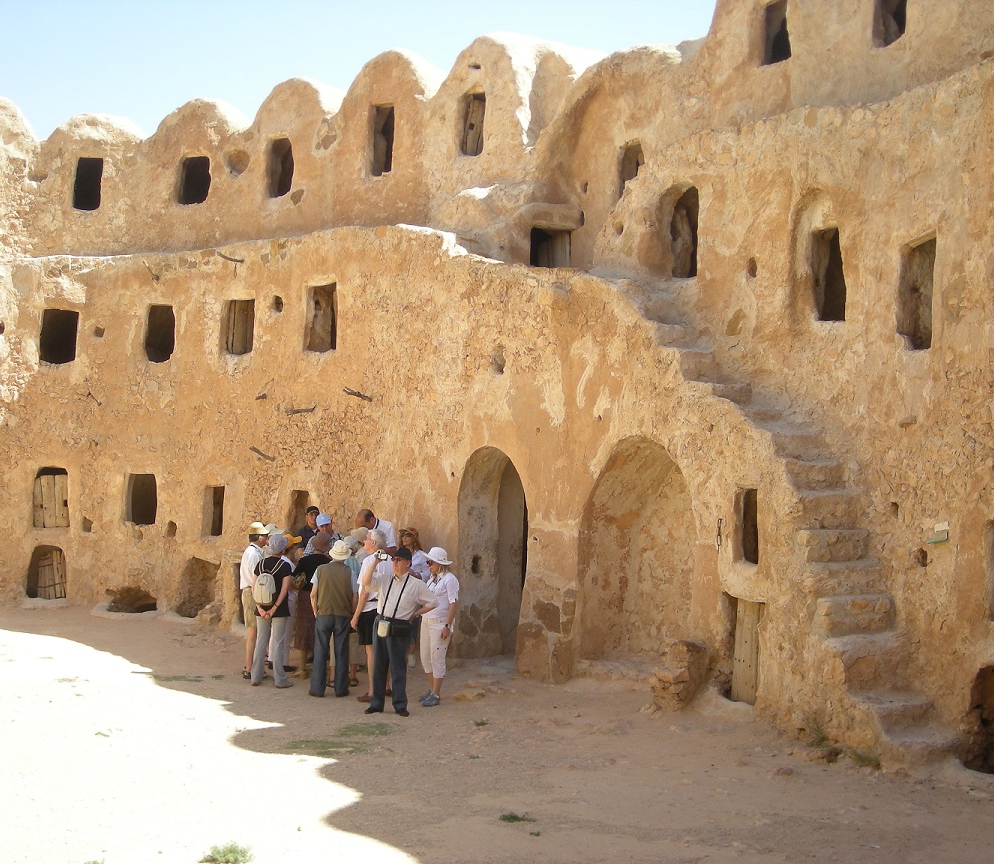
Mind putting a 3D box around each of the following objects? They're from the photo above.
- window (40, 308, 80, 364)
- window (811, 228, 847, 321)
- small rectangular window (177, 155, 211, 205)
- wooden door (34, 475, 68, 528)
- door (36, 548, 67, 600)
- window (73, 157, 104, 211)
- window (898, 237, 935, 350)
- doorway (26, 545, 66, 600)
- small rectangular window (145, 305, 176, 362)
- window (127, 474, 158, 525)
[{"bbox_3d":[-7.051,-1.539,23.600,0.720,0.880,0.180,1,2,23],"label":"window"},{"bbox_3d":[3.429,-1.624,15.100,0.180,0.940,0.500,0,2,-37],"label":"window"},{"bbox_3d":[-4.689,-3.899,22.700,0.650,0.760,0.180,2,2,34],"label":"small rectangular window"},{"bbox_3d":[-7.332,1.078,24.100,0.598,1.020,0.200,0,1,7],"label":"wooden door"},{"bbox_3d":[-7.363,2.355,24.200,0.520,0.859,0.100,0,1,6],"label":"door"},{"bbox_3d":[-6.751,-4.107,24.200,0.508,0.892,0.220,0,1,12],"label":"window"},{"bbox_3d":[4.060,-1.311,13.914,0.320,1.080,0.500,-1,2,-35],"label":"window"},{"bbox_3d":[-7.431,2.312,24.100,0.658,0.922,0.280,0,1,7],"label":"doorway"},{"bbox_3d":[-5.194,-1.520,22.600,0.520,0.895,0.220,0,1,23],"label":"small rectangular window"},{"bbox_3d":[-5.447,1.037,22.500,0.600,0.760,0.180,2,2,30],"label":"window"}]

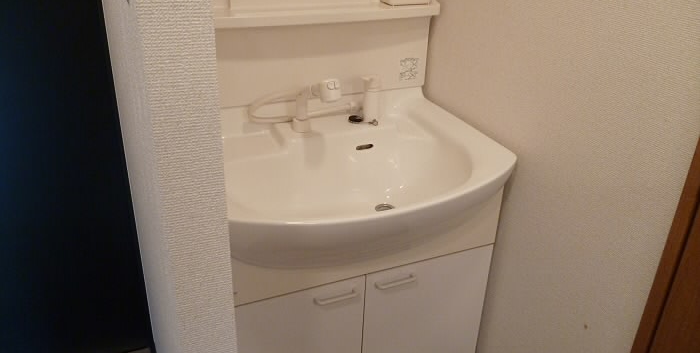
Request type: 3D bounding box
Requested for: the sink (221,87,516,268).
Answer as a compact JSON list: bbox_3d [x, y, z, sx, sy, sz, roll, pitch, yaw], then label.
[{"bbox_3d":[-0.004,-0.005,1.354,0.760,0.202,0.591,-10,28,-22],"label":"sink"}]

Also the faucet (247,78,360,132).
[{"bbox_3d":[-0.090,-0.190,1.429,0.295,0.143,0.187,-15,31,-31],"label":"faucet"}]

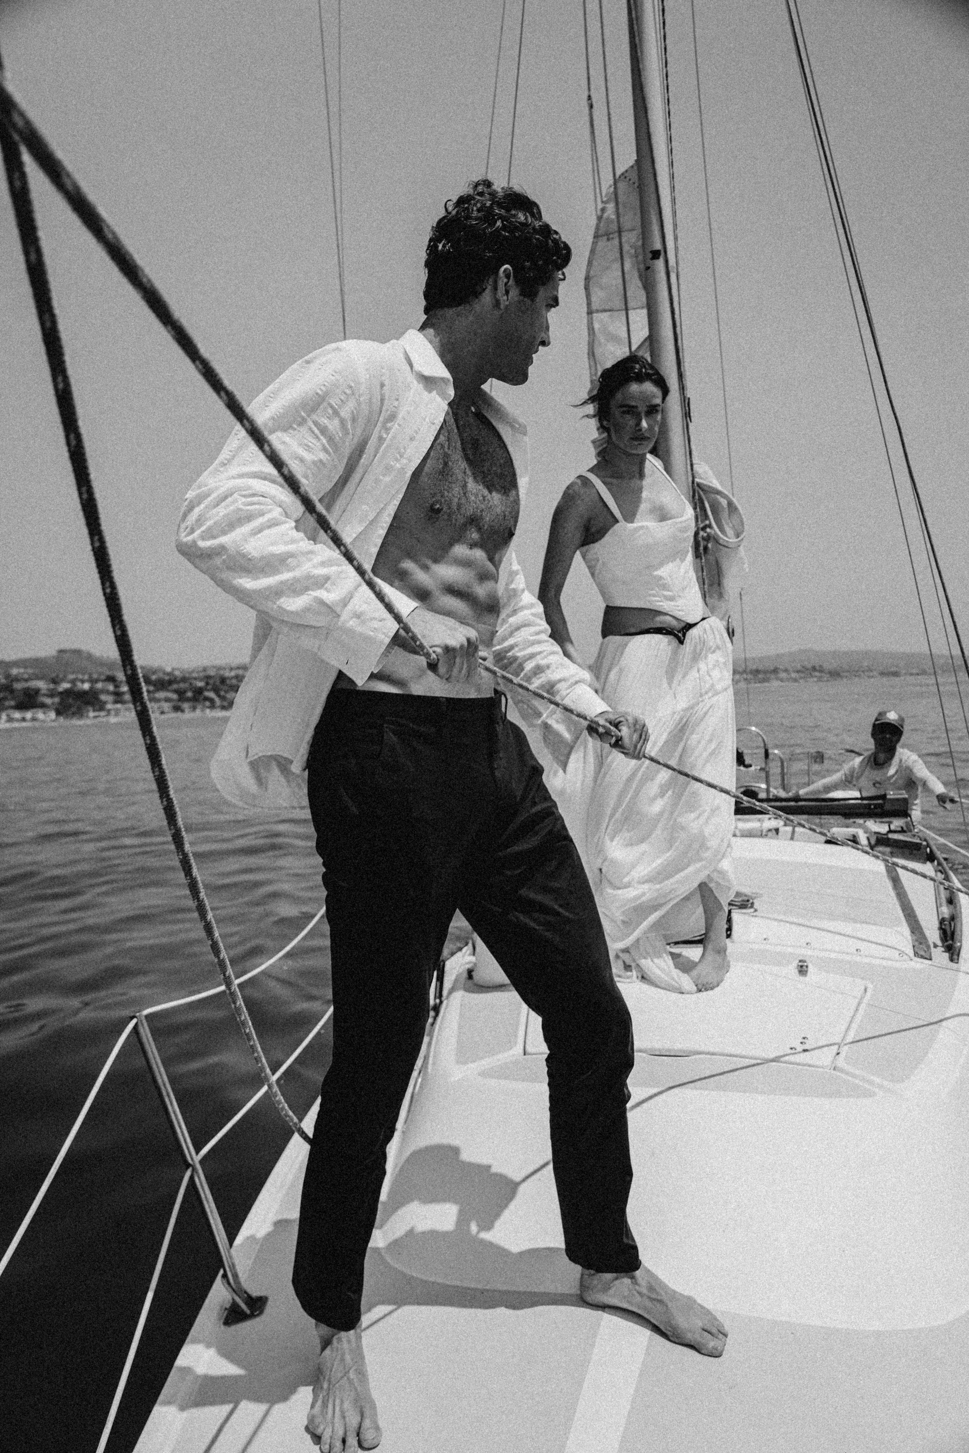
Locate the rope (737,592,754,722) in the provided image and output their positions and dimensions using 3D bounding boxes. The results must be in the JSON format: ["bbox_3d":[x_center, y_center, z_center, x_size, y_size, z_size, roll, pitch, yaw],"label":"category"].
[{"bbox_3d":[1.888,-0.509,7.000,0.030,0.960,0.030,-4,6,0],"label":"rope"}]

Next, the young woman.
[{"bbox_3d":[0.404,-0.143,2.570,0.520,1.680,0.460,-4,2,-24],"label":"young woman"}]

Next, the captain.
[{"bbox_3d":[2.633,0.557,6.421,1.050,1.350,0.600,-2,2,24],"label":"captain"}]

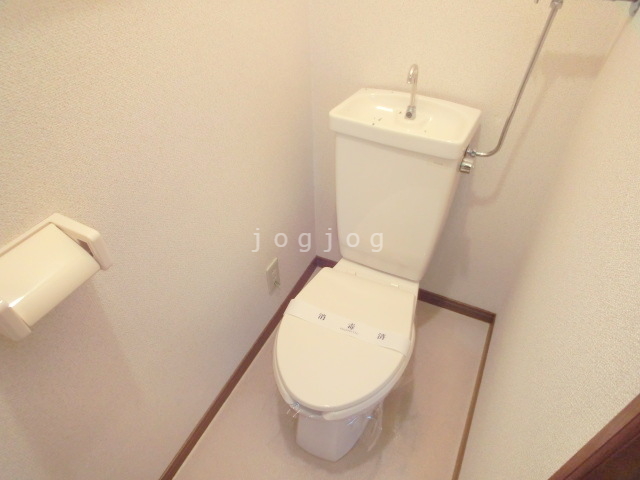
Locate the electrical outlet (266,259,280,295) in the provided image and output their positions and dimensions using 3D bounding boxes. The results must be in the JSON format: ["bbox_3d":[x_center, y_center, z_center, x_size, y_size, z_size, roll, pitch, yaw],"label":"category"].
[{"bbox_3d":[-0.172,0.135,1.431,0.010,0.120,0.070,18,47,21],"label":"electrical outlet"}]

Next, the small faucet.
[{"bbox_3d":[0.239,-0.383,1.021,0.027,0.149,0.066,20,48,23],"label":"small faucet"}]

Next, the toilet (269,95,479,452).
[{"bbox_3d":[0.126,0.141,1.157,0.380,0.871,0.750,18,46,20],"label":"toilet"}]

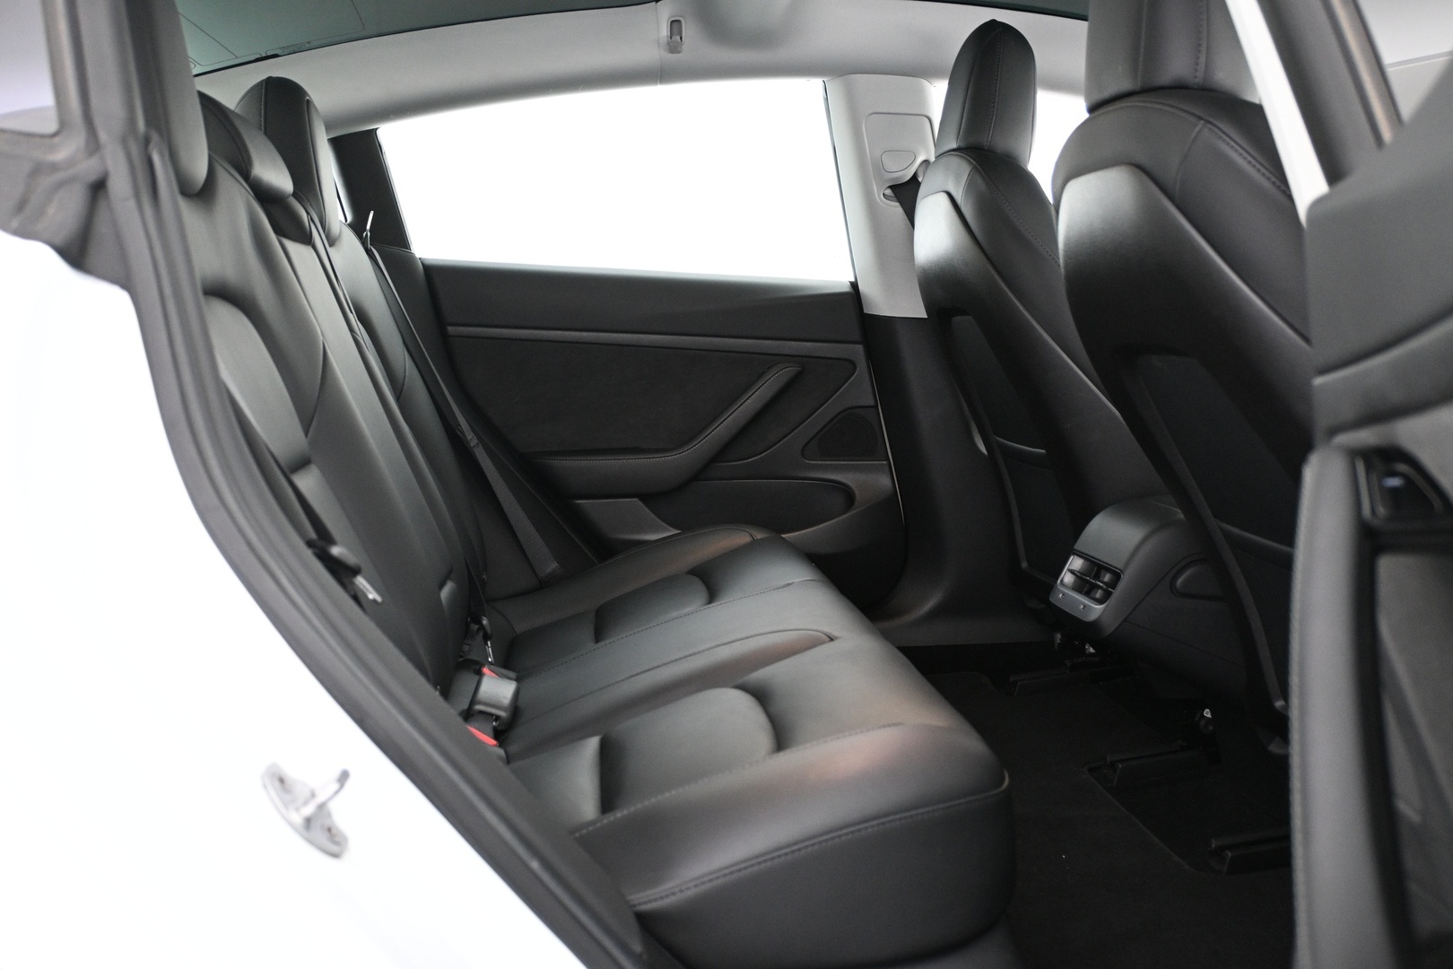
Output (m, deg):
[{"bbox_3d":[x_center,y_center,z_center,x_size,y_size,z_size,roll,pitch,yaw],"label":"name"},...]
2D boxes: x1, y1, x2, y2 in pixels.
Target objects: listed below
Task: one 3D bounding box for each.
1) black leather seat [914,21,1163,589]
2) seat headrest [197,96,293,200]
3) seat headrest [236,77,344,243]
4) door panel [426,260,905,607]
[{"bbox_3d":[0.712,-0.216,2.211,0.760,1.020,0.530,-1,8,-7],"label":"black leather seat"},{"bbox_3d":[-0.621,-0.415,1.657,0.120,0.130,0.250,-13,9,-5],"label":"seat headrest"},{"bbox_3d":[-0.666,-0.478,1.988,0.130,0.240,0.250,-9,9,-6],"label":"seat headrest"},{"bbox_3d":[-0.101,-0.074,2.458,0.900,0.670,0.130,-1,8,-7],"label":"door panel"}]

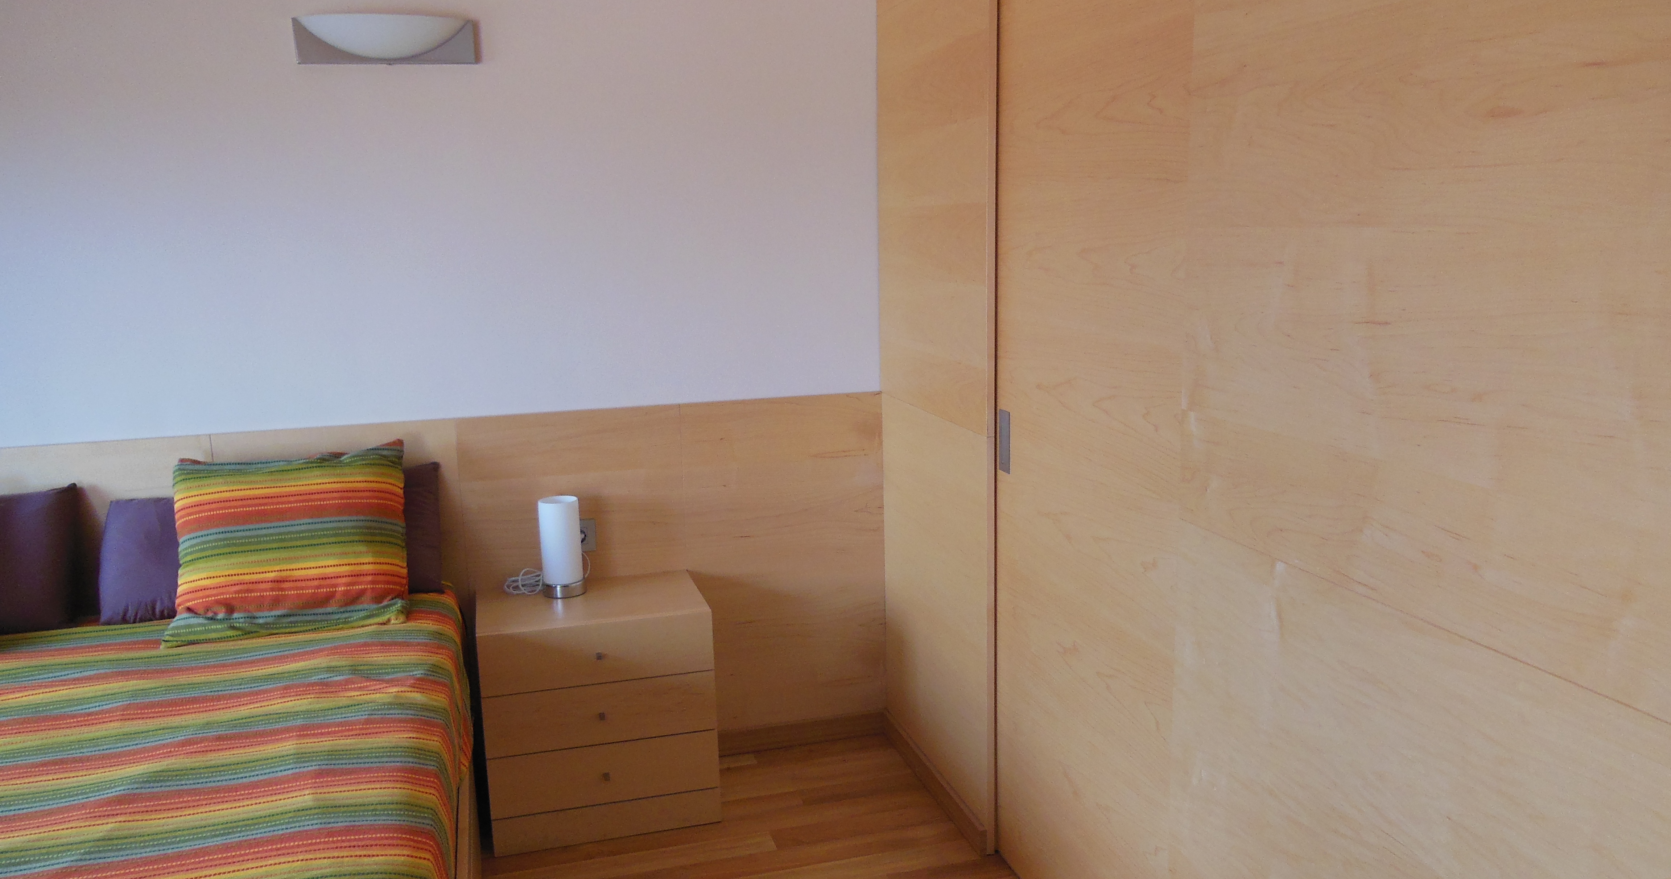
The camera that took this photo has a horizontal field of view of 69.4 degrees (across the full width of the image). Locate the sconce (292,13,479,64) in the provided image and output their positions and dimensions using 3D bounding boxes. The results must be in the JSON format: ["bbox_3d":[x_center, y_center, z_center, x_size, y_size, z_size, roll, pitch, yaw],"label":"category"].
[{"bbox_3d":[-1.055,-0.942,2.848,0.405,0.102,0.115,-4,11,-16],"label":"sconce"}]

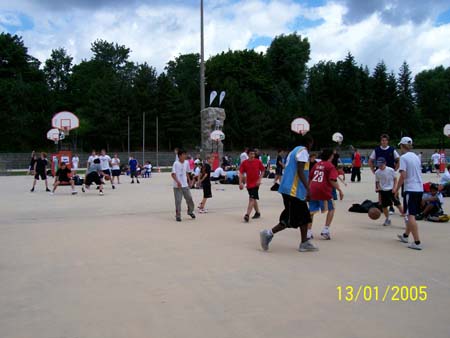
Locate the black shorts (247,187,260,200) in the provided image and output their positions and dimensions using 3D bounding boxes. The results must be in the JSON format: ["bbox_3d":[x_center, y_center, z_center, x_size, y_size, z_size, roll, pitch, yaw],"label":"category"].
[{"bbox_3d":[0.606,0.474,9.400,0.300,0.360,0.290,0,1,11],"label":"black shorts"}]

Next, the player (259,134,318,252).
[{"bbox_3d":[0.919,0.352,6.350,0.820,1.660,0.550,-1,1,-19],"label":"player"}]

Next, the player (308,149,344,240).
[{"bbox_3d":[1.724,0.435,7.550,0.580,1.540,0.550,0,2,24],"label":"player"}]

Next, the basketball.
[{"bbox_3d":[2.881,0.867,8.500,0.240,0.240,0.240,-1,1,0],"label":"basketball"}]

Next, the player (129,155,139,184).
[{"bbox_3d":[-5.148,-0.011,25.100,0.550,1.680,0.360,-1,1,-11],"label":"player"}]

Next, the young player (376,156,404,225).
[{"bbox_3d":[3.377,0.440,9.050,0.540,1.420,0.600,0,2,18],"label":"young player"}]

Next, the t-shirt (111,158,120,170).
[{"bbox_3d":[-6.083,-0.251,24.700,0.480,0.670,0.300,-1,1,-9],"label":"t-shirt"}]

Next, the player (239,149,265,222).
[{"bbox_3d":[0.586,0.352,9.600,0.520,1.600,0.550,0,2,7],"label":"player"}]

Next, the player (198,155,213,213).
[{"bbox_3d":[-0.486,0.357,10.900,0.500,1.440,0.420,-1,1,-6],"label":"player"}]

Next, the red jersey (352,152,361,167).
[{"bbox_3d":[6.971,-0.490,23.300,0.450,0.720,0.320,-1,2,-30],"label":"red jersey"}]

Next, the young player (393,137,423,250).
[{"bbox_3d":[2.690,0.353,6.500,0.480,1.620,0.580,-1,2,-36],"label":"young player"}]

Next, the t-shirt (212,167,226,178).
[{"bbox_3d":[-0.296,0.182,23.000,0.650,0.580,0.500,0,2,-6],"label":"t-shirt"}]

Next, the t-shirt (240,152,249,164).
[{"bbox_3d":[0.877,-0.406,19.300,0.340,0.640,0.440,-1,2,-25],"label":"t-shirt"}]

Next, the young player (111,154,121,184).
[{"bbox_3d":[-5.620,-0.015,22.800,0.480,1.600,0.360,0,2,3],"label":"young player"}]

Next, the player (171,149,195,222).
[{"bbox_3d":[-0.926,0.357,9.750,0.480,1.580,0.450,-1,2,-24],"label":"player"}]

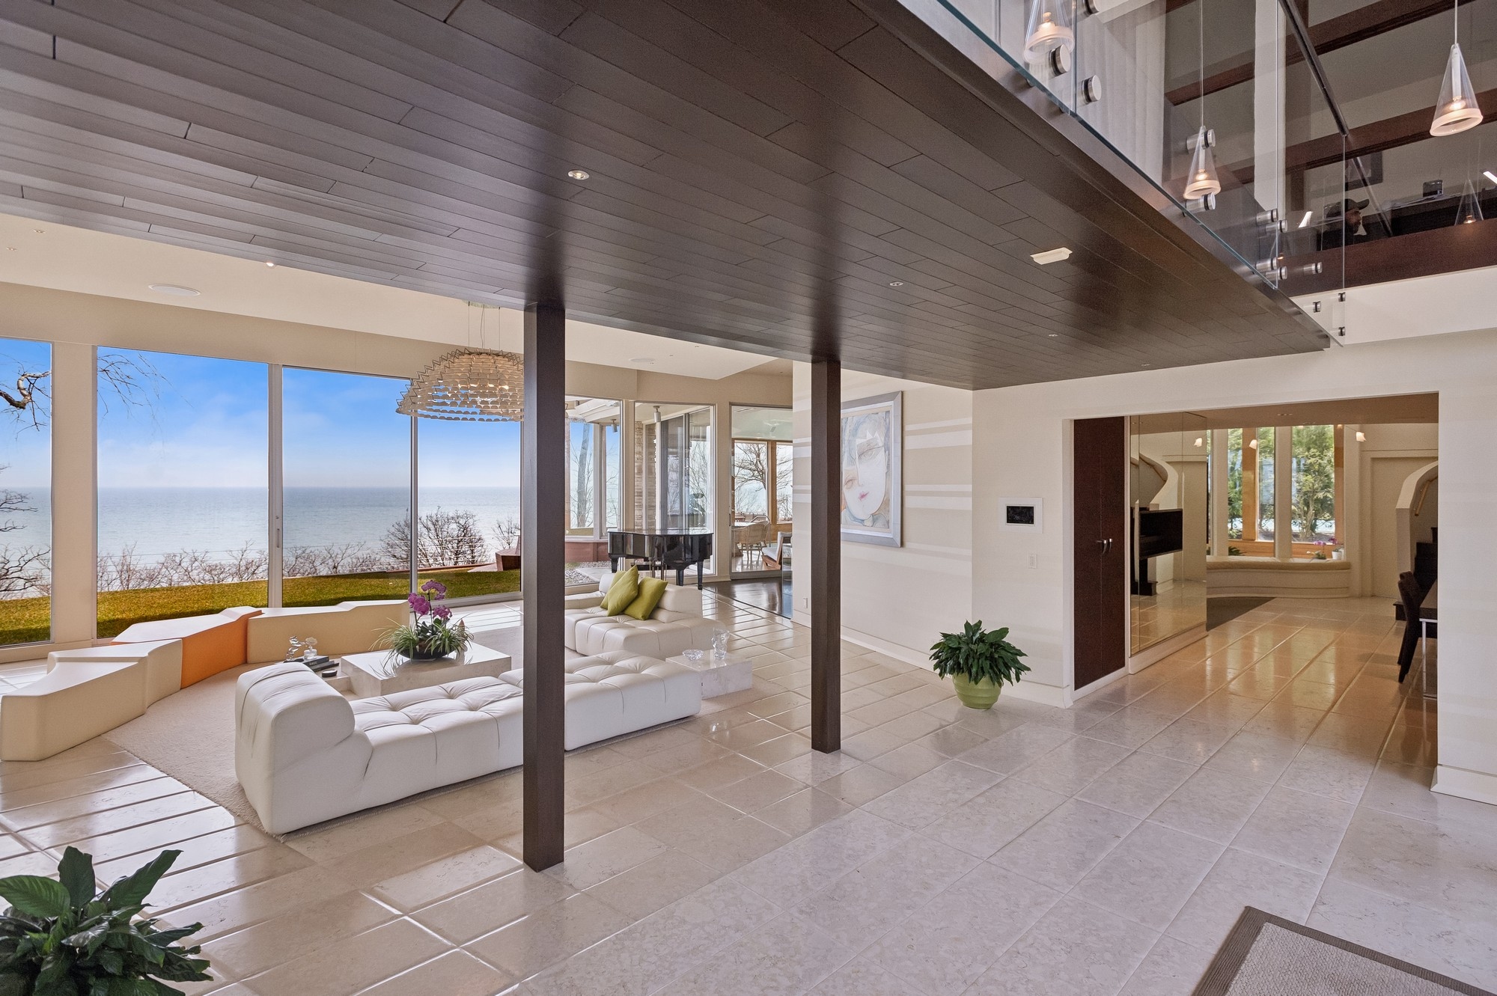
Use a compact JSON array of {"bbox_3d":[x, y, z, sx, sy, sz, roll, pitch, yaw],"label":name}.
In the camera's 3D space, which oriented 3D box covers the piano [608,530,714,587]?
[{"bbox_3d":[-1.461,1.061,11.900,1.514,0.986,1.443,0,1,23],"label":"piano"}]

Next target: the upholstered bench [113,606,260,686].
[{"bbox_3d":[-5.333,1.403,6.661,0.827,0.484,1.285,0,1,-3],"label":"upholstered bench"}]

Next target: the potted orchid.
[{"bbox_3d":[-2.861,1.070,6.303,0.774,0.686,0.704,0,1,0],"label":"potted orchid"}]

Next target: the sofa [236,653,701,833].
[{"bbox_3d":[-1.721,1.337,4.887,2.763,0.678,0.986,-1,1,-43],"label":"sofa"}]

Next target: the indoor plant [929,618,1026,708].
[{"bbox_3d":[1.847,1.318,5.673,0.774,0.686,0.739,0,1,0],"label":"indoor plant"}]

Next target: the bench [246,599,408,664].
[{"bbox_3d":[-4.469,1.381,7.651,1.478,0.493,0.669,-1,1,-28],"label":"bench"}]

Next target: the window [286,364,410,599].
[{"bbox_3d":[-5.200,-0.072,9.224,0.106,3.098,1.528,1,1,45],"label":"window"}]

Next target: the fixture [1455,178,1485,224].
[{"bbox_3d":[4.393,-1.790,4.300,0.190,0.300,0.190,0,1,0],"label":"fixture"}]

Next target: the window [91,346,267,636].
[{"bbox_3d":[-6.380,-0.051,8.032,0.106,3.098,1.540,1,1,45],"label":"window"}]

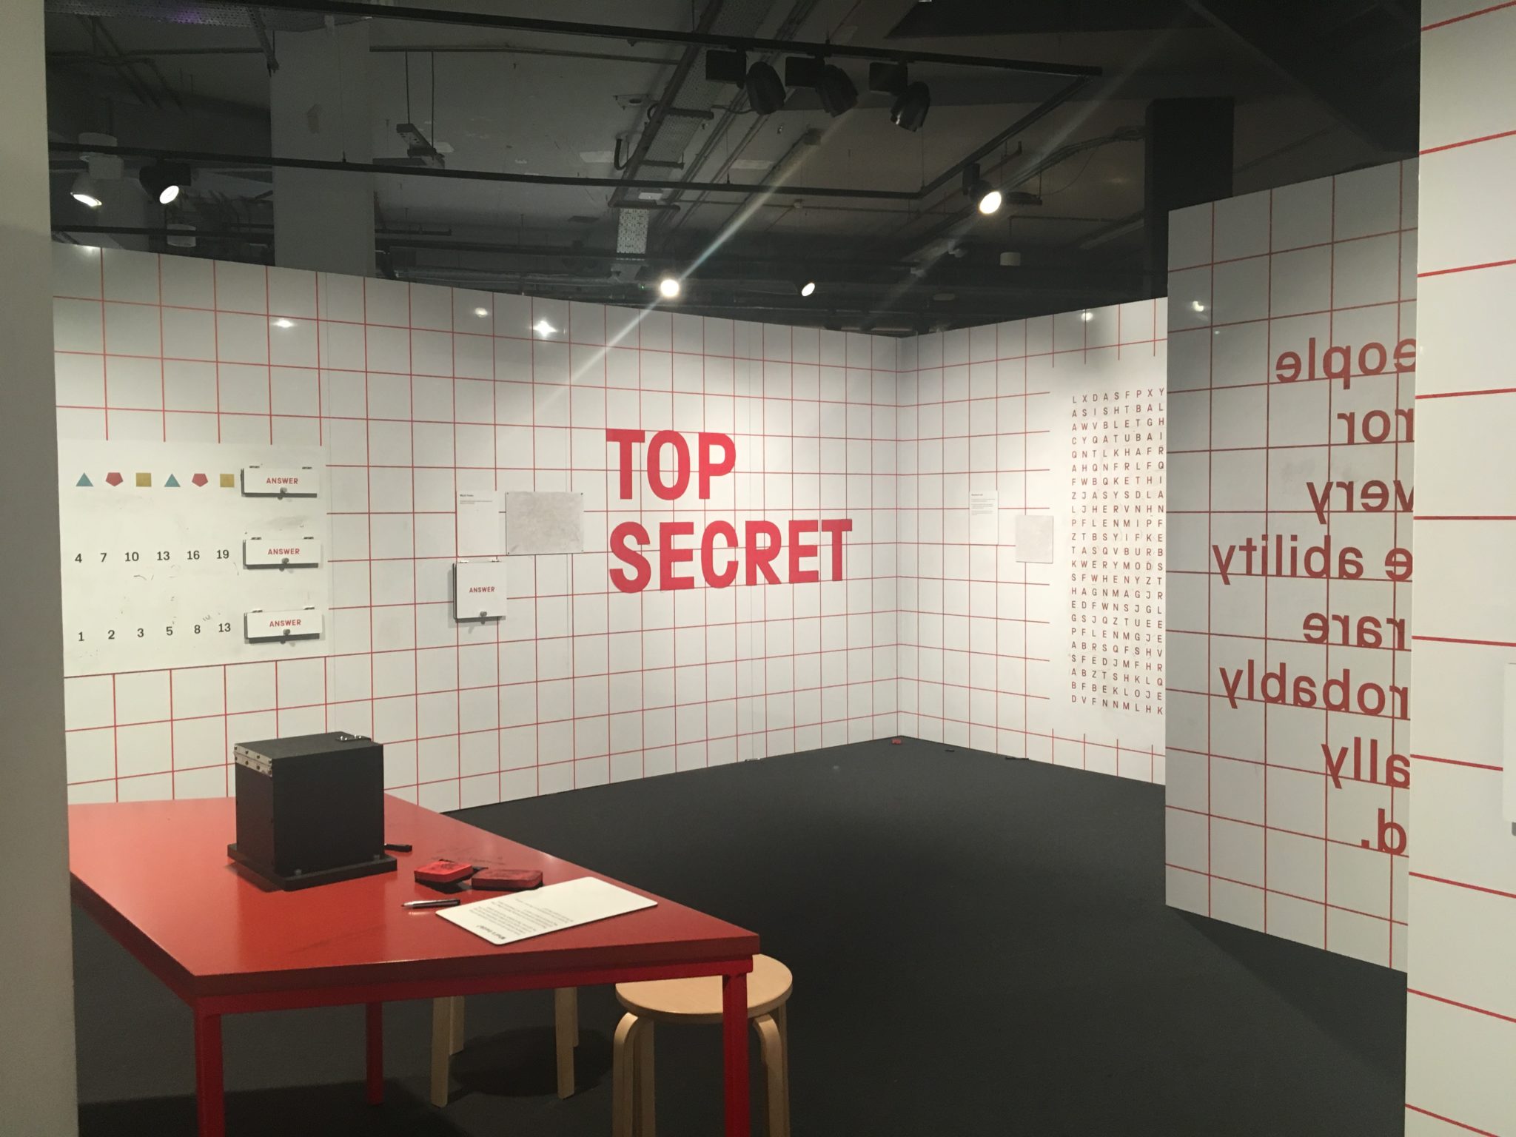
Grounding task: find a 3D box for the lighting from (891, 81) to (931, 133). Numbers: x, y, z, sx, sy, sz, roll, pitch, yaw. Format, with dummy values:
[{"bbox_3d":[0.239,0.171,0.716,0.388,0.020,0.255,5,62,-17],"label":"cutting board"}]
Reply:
[{"bbox_3d":[0.610,-1.837,5.050,0.135,0.140,0.180,-2,-41,-25],"label":"lighting"}]

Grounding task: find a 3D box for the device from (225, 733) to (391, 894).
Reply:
[{"bbox_3d":[-0.815,0.429,2.311,0.199,0.217,0.297,-3,3,-40],"label":"device"}]

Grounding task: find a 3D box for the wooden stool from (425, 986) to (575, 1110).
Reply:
[{"bbox_3d":[-0.610,1.001,3.075,0.355,0.450,0.355,-1,3,-7],"label":"wooden stool"}]

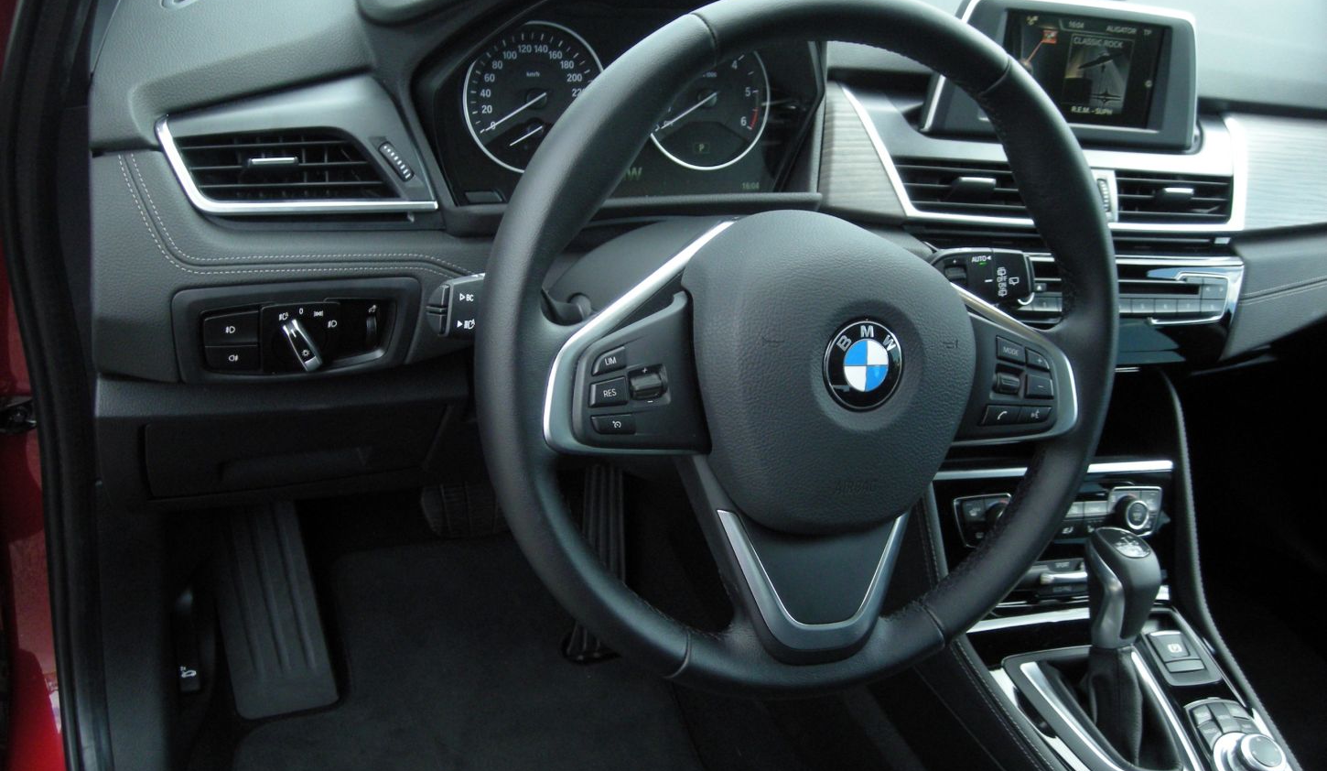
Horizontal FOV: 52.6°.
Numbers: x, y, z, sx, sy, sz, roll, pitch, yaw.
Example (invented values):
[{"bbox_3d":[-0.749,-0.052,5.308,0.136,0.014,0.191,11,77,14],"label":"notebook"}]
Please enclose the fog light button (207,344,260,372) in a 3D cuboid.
[{"bbox_3d":[-0.262,-0.018,0.817,0.031,0.019,0.012,-5,21,-23],"label":"fog light button"}]

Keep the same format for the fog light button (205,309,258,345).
[{"bbox_3d":[-0.261,-0.035,0.811,0.031,0.021,0.012,-5,21,-23],"label":"fog light button"}]

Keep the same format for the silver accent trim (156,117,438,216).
[{"bbox_3d":[-0.216,-0.131,0.803,0.160,0.057,0.030,-5,16,-23],"label":"silver accent trim"}]

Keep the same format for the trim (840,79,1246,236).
[{"bbox_3d":[0.301,-0.175,1.054,0.350,0.097,0.050,0,9,-16],"label":"trim"}]

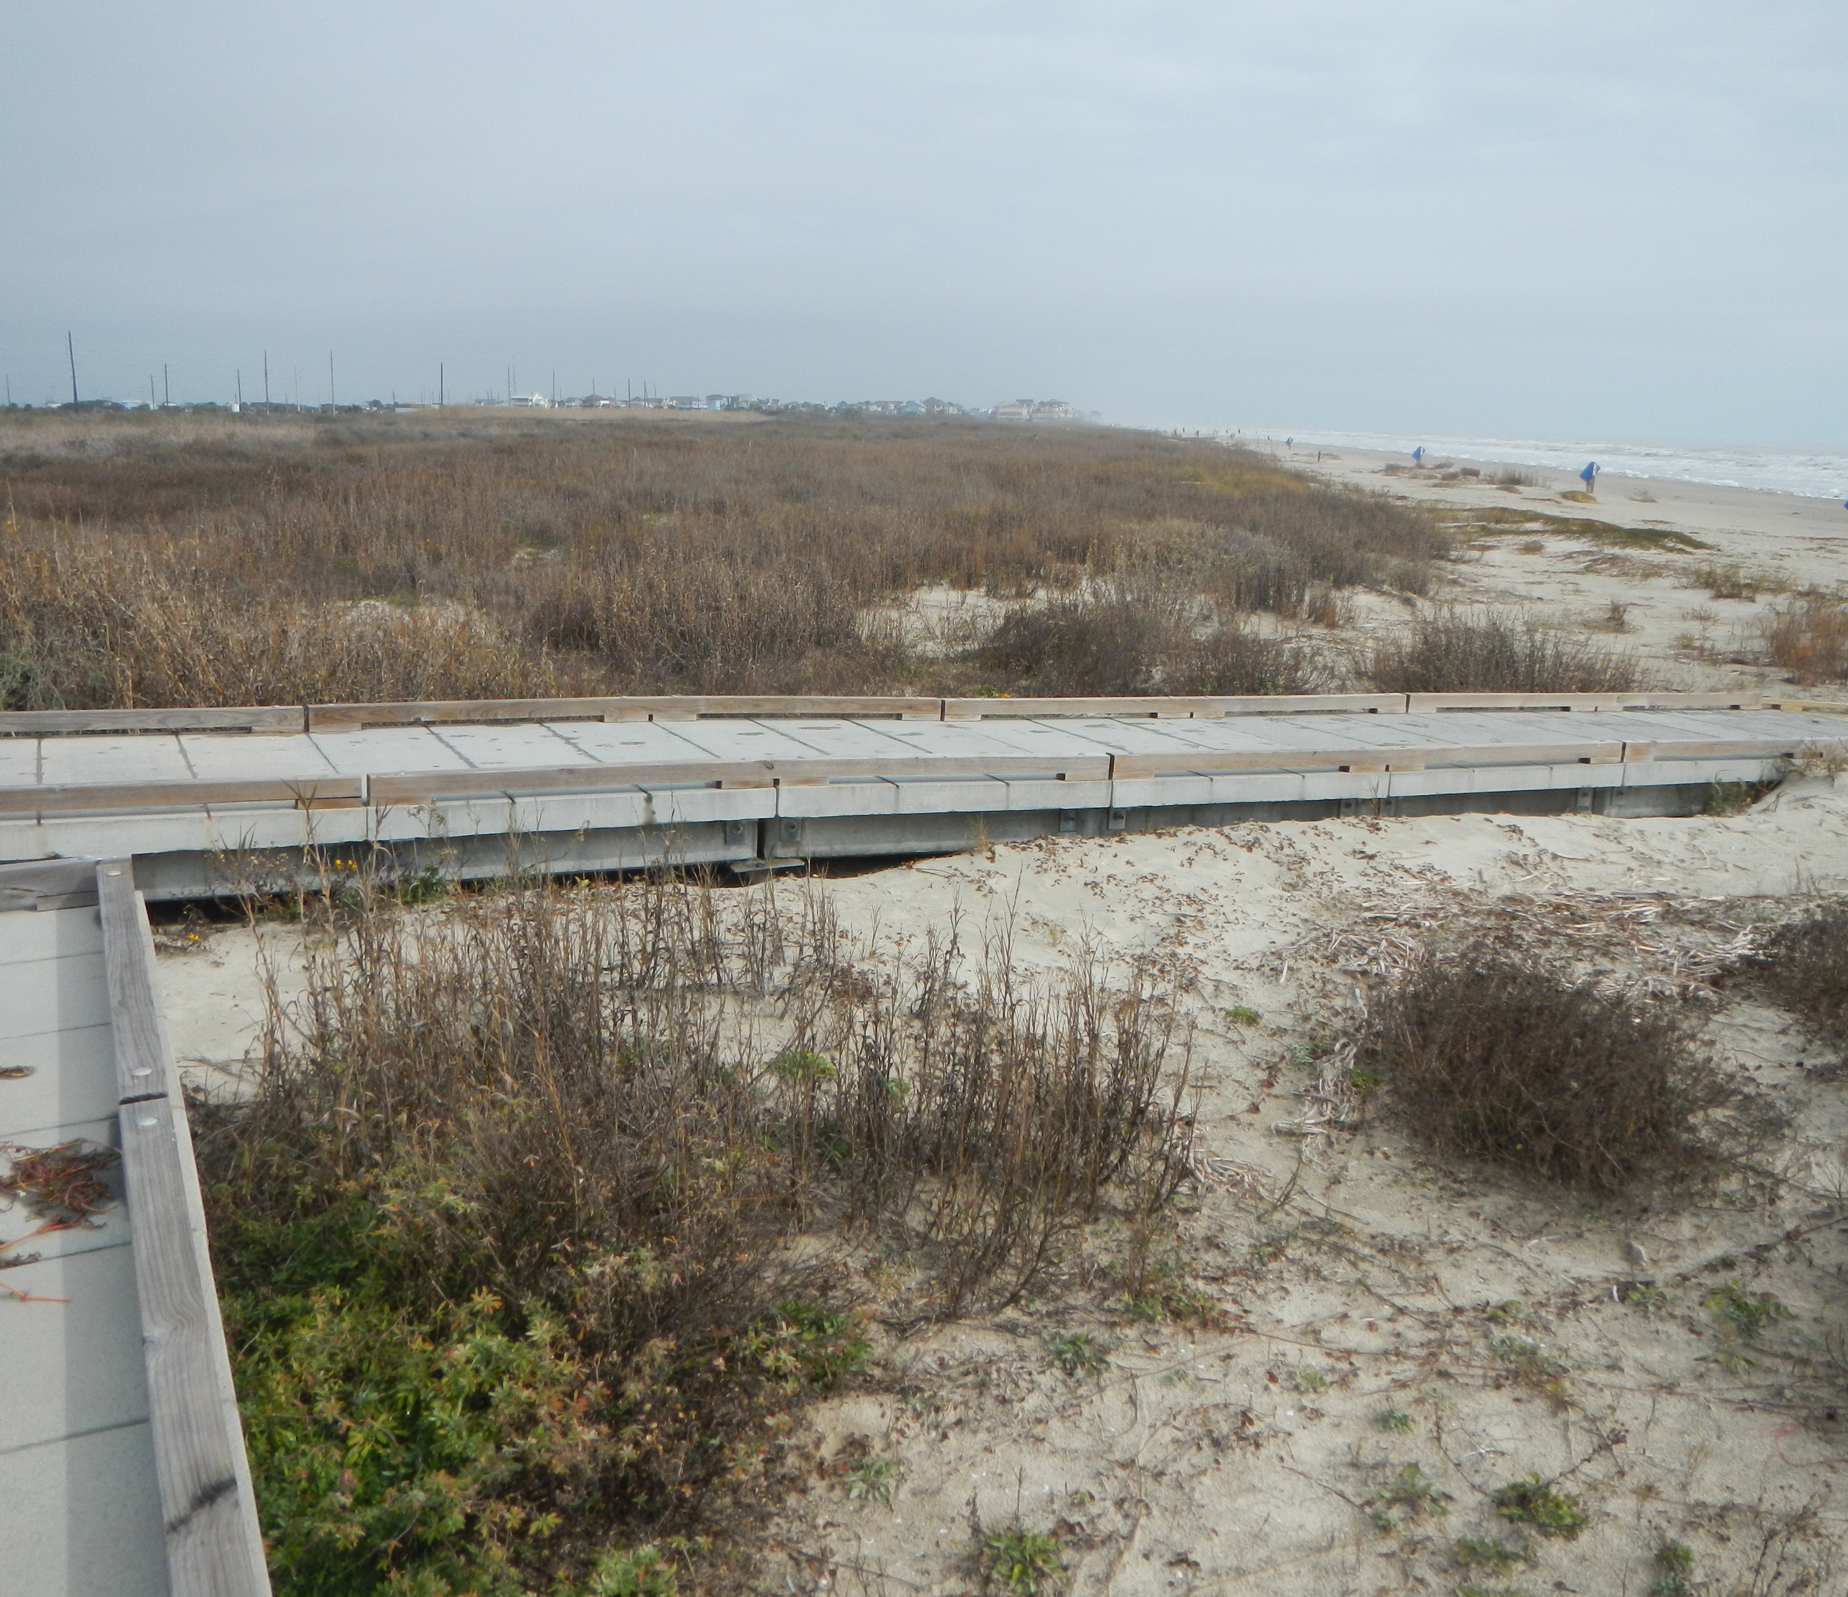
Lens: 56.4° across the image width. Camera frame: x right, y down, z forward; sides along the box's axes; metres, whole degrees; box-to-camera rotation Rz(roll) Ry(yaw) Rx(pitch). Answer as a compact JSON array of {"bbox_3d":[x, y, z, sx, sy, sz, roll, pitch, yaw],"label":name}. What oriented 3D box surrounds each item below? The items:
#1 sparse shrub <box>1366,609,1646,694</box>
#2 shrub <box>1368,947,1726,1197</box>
[{"bbox_3d":[4.943,-1.289,14.645,2.350,0.750,1.700,5,13,18],"label":"sparse shrub"},{"bbox_3d":[2.091,0.834,5.828,1.220,0.540,1.100,6,13,20],"label":"shrub"}]

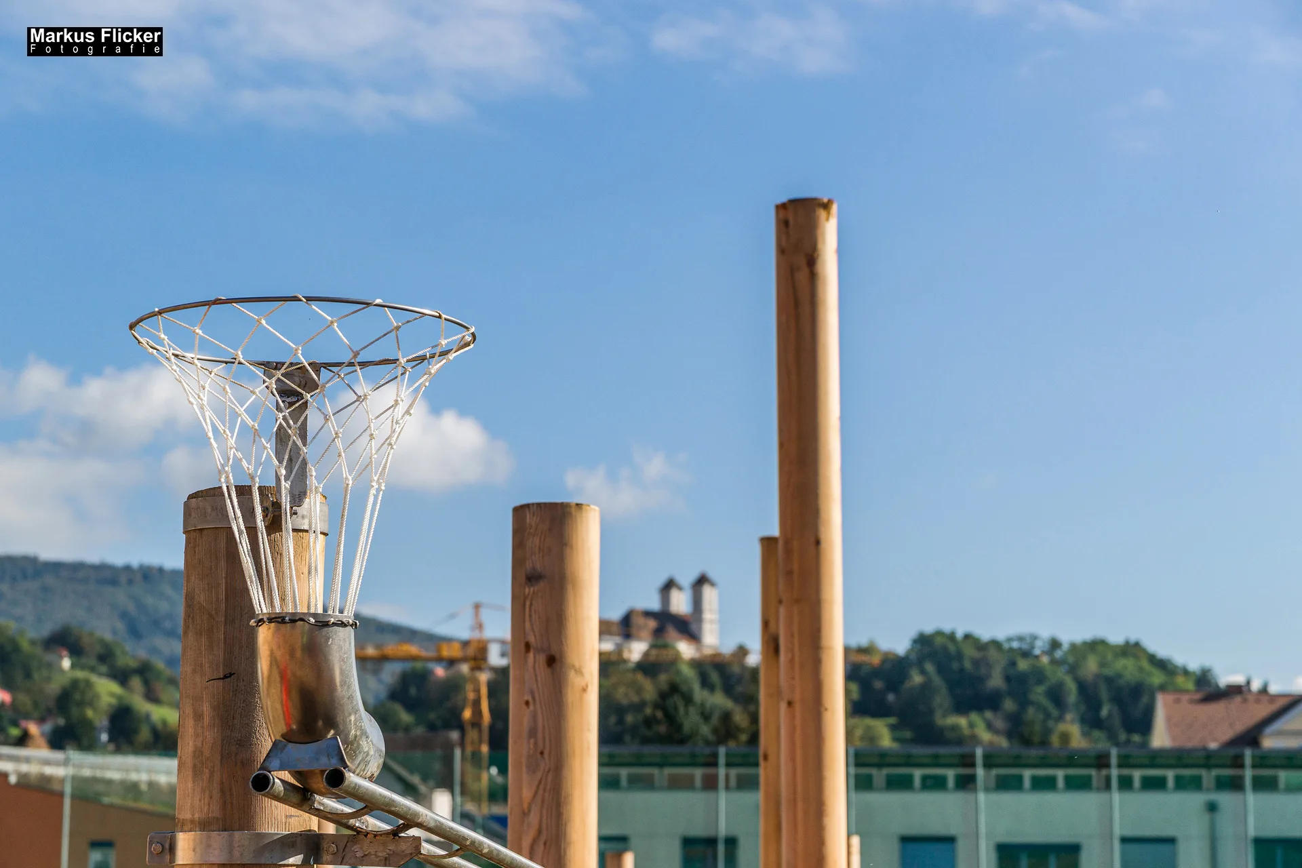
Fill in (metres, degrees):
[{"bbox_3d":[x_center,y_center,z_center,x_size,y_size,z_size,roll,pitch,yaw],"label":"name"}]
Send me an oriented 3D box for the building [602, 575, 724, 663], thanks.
[{"bbox_3d":[1.856,61.454,900.000,36.000,31.000,26.000,6,-11,-34],"label":"building"}]

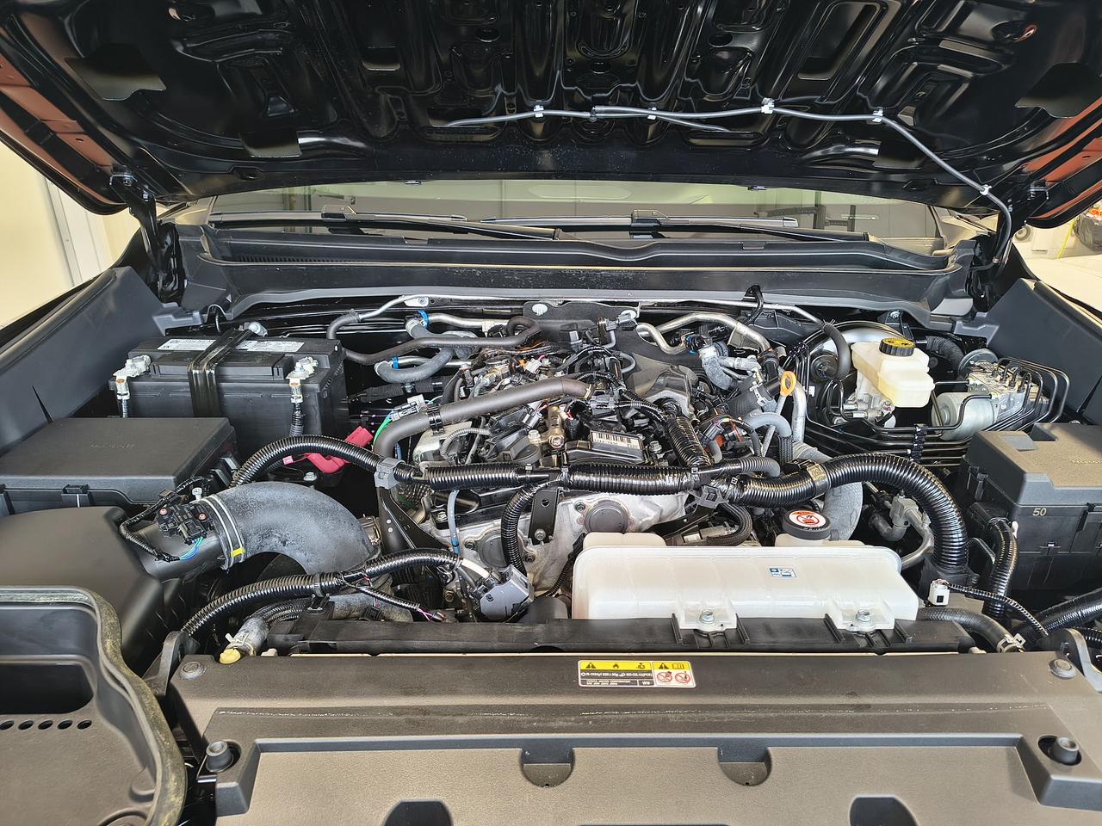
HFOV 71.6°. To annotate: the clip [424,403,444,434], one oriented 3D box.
[{"bbox_3d":[-0.158,0.008,1.037,0.027,0.040,0.036,-6,27,-14],"label":"clip"}]

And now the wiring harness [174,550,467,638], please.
[{"bbox_3d":[-0.256,0.198,0.851,0.285,0.060,0.070,-5,27,-12],"label":"wiring harness"}]

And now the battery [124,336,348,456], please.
[{"bbox_3d":[-0.500,-0.003,1.250,0.310,0.200,0.175,1,26,-1],"label":"battery"}]

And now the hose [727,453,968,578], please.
[{"bbox_3d":[0.366,0.123,0.954,0.265,0.130,0.110,1,26,-1],"label":"hose"}]

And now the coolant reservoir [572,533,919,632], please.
[{"bbox_3d":[0.208,0.201,0.859,0.365,0.098,0.145,1,26,-1],"label":"coolant reservoir"}]

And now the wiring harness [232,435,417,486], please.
[{"bbox_3d":[-0.295,0.062,0.995,0.228,0.070,0.055,1,26,-1],"label":"wiring harness"}]

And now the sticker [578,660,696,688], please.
[{"bbox_3d":[0.080,0.242,0.709,0.108,0.002,0.032,1,30,-1],"label":"sticker"}]

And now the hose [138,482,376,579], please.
[{"bbox_3d":[-0.361,0.144,0.934,0.250,0.110,0.105,1,26,-1],"label":"hose"}]

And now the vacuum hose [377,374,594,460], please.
[{"bbox_3d":[-0.094,0.009,1.060,0.290,0.080,0.085,-8,27,-17],"label":"vacuum hose"}]

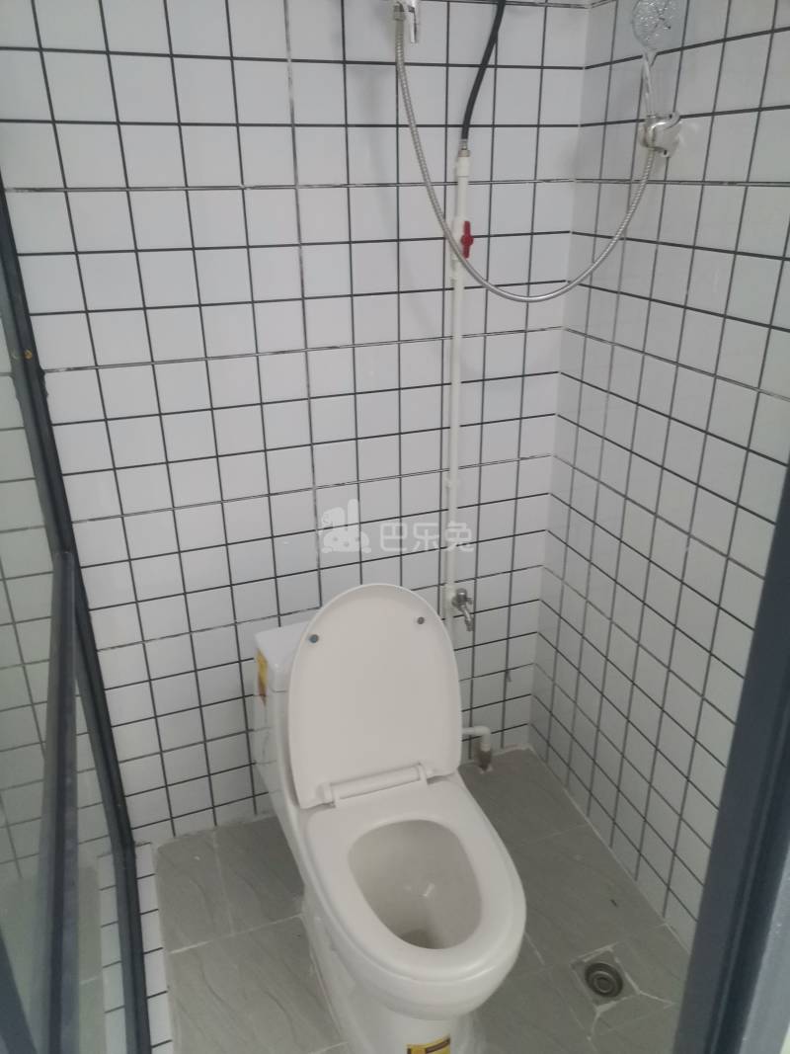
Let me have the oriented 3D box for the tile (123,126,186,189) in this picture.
[{"bbox_3d":[-0.417,-0.638,1.368,0.096,0.096,0.010,-9,26,-18],"label":"tile"}]

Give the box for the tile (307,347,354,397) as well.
[{"bbox_3d":[-0.133,-0.322,1.637,0.097,0.097,0.010,-9,26,-18],"label":"tile"}]

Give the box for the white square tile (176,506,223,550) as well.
[{"bbox_3d":[-0.410,-0.002,1.667,0.097,0.097,0.010,-9,26,-18],"label":"white square tile"}]

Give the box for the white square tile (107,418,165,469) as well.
[{"bbox_3d":[-0.508,-0.169,1.553,0.097,0.097,0.010,-9,26,-18],"label":"white square tile"}]

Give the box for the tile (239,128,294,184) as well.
[{"bbox_3d":[-0.230,-0.668,1.431,0.098,0.098,0.010,-9,26,-18],"label":"tile"}]

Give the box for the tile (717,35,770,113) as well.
[{"bbox_3d":[0.537,-0.692,1.212,0.010,0.097,0.097,-9,26,-18],"label":"tile"}]

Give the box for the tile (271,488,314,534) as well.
[{"bbox_3d":[-0.223,-0.032,1.726,0.096,0.096,0.010,-9,26,-18],"label":"tile"}]

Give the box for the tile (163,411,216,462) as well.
[{"bbox_3d":[-0.412,-0.183,1.584,0.097,0.097,0.010,-9,26,-18],"label":"tile"}]

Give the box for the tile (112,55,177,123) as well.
[{"bbox_3d":[-0.421,-0.734,1.332,0.097,0.097,0.010,-9,26,-18],"label":"tile"}]

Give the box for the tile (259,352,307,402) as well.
[{"bbox_3d":[-0.225,-0.305,1.598,0.098,0.098,0.010,-9,26,-18],"label":"tile"}]

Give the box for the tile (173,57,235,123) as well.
[{"bbox_3d":[-0.326,-0.749,1.363,0.097,0.097,0.010,-9,26,-18],"label":"tile"}]

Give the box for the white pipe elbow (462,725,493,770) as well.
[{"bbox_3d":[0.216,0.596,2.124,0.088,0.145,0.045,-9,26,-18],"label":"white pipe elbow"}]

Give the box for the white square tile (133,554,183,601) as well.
[{"bbox_3d":[-0.501,0.106,1.670,0.096,0.096,0.010,-9,26,-18],"label":"white square tile"}]

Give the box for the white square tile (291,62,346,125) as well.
[{"bbox_3d":[-0.138,-0.780,1.427,0.097,0.097,0.010,-9,26,-18],"label":"white square tile"}]

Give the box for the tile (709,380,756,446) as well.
[{"bbox_3d":[0.571,-0.192,1.330,0.010,0.098,0.098,-9,26,-18],"label":"tile"}]

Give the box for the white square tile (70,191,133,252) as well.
[{"bbox_3d":[-0.509,-0.530,1.378,0.096,0.096,0.010,-9,26,-18],"label":"white square tile"}]

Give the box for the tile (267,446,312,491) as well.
[{"bbox_3d":[-0.223,-0.122,1.681,0.096,0.096,0.010,-9,26,-18],"label":"tile"}]

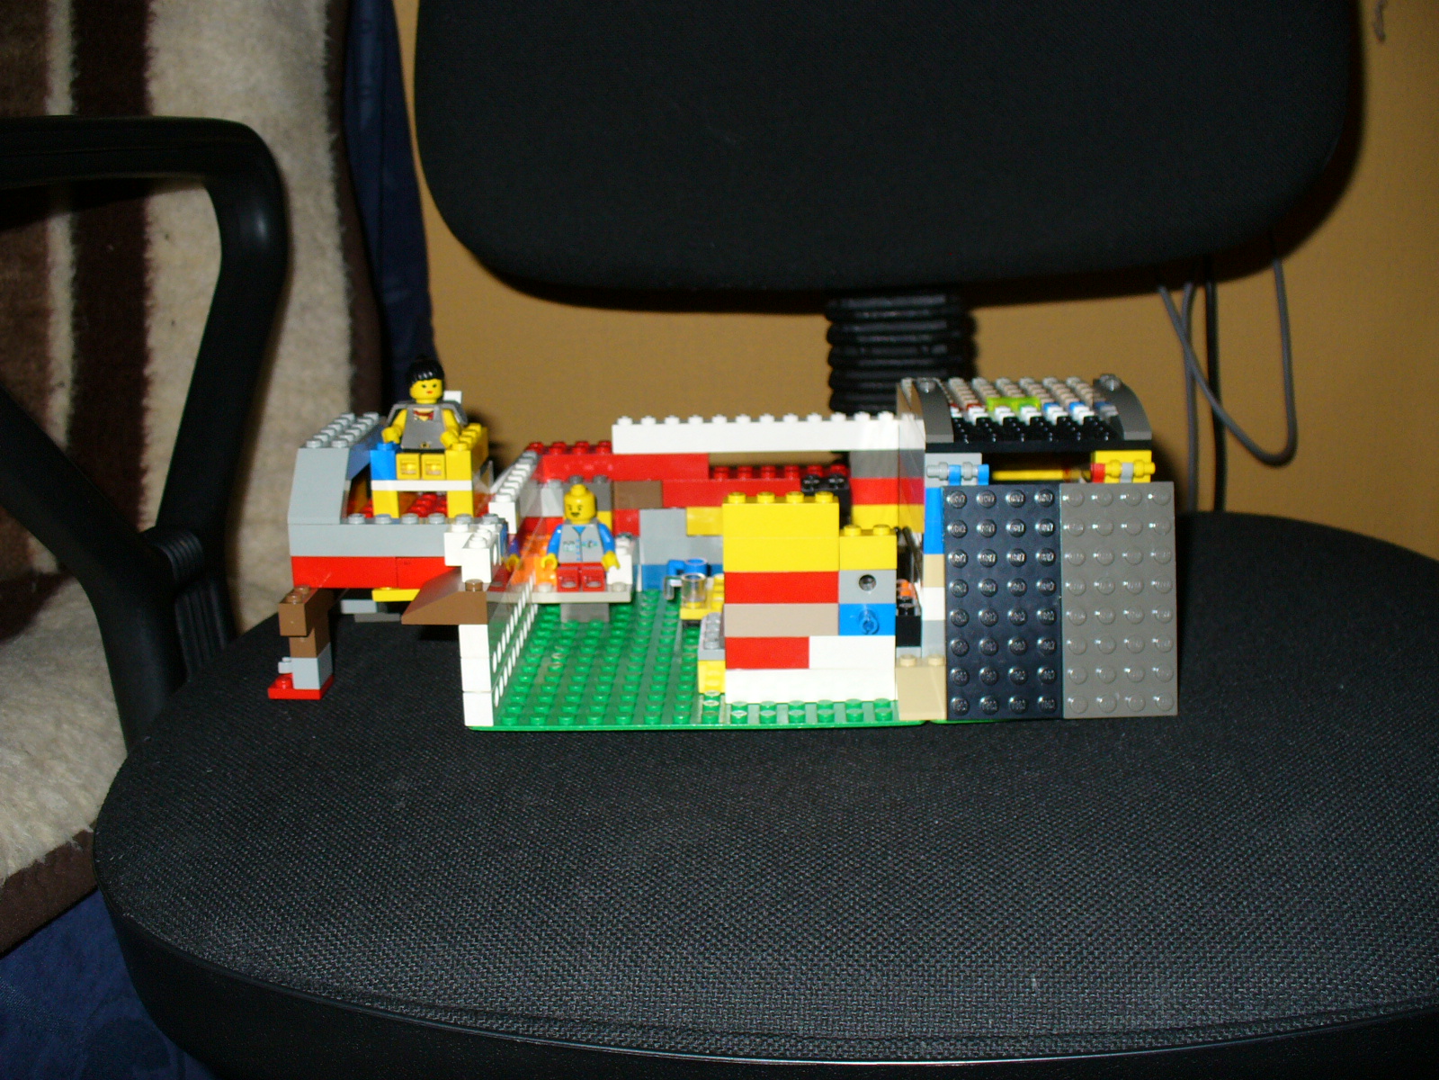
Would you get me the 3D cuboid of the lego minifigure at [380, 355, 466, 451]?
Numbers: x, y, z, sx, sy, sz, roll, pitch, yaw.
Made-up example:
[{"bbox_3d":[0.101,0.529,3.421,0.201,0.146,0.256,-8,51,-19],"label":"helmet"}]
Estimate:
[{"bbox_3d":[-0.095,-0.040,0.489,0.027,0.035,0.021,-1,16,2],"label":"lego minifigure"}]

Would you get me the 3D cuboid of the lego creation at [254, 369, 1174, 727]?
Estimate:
[{"bbox_3d":[-0.002,-0.007,0.474,0.260,0.086,0.131,-1,16,2],"label":"lego creation"}]

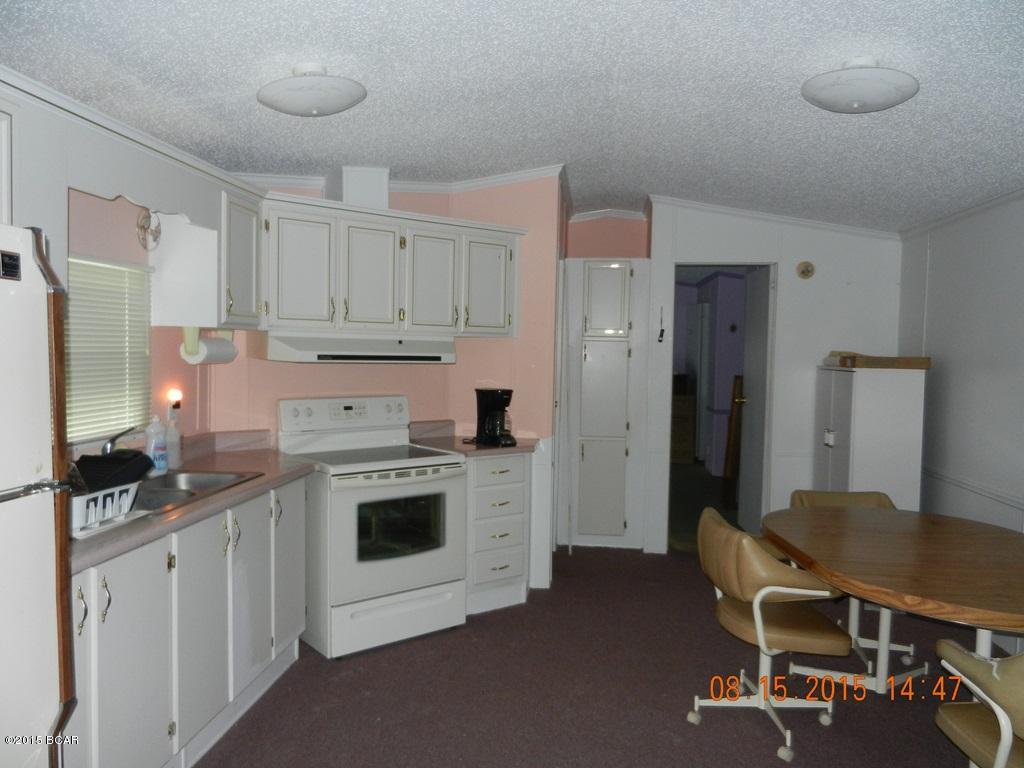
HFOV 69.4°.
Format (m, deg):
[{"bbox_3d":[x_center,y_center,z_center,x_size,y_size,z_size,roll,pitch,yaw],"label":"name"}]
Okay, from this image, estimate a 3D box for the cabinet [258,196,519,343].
[{"bbox_3d":[-0.677,-0.594,4.116,1.520,0.630,0.320,-1,4,-37],"label":"cabinet"}]

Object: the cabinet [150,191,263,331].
[{"bbox_3d":[-1.351,-0.543,3.319,0.310,0.600,0.430,1,3,7],"label":"cabinet"}]

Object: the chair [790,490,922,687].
[{"bbox_3d":[1.630,0.937,3.539,0.580,0.790,0.580,1,3,2],"label":"chair"}]

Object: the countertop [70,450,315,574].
[{"bbox_3d":[-1.288,0.414,2.757,0.610,0.050,2.130,1,3,7],"label":"countertop"}]

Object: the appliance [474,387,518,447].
[{"bbox_3d":[-0.089,0.193,4.368,0.210,0.312,0.170,3,3,30],"label":"appliance"}]

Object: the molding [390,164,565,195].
[{"bbox_3d":[-0.211,-1.217,4.386,1.031,0.220,0.281,1,3,-2],"label":"molding"}]

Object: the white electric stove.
[{"bbox_3d":[-0.728,0.680,3.911,0.760,1.190,0.680,-1,4,-37],"label":"white electric stove"}]

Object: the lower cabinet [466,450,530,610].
[{"bbox_3d":[-0.250,0.806,4.281,0.440,0.860,0.560,-1,4,-37],"label":"lower cabinet"}]

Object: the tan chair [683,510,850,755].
[{"bbox_3d":[0.999,0.955,2.911,0.580,0.800,0.580,1,3,7],"label":"tan chair"}]

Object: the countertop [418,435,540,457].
[{"bbox_3d":[-0.165,0.366,4.380,0.700,0.040,0.600,-1,4,-37],"label":"countertop"}]

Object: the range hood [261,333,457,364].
[{"bbox_3d":[-0.802,-0.189,3.953,1.030,0.155,0.460,-1,4,-37],"label":"range hood"}]

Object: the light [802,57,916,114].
[{"bbox_3d":[1.196,-1.032,2.543,0.380,0.142,0.380,10,4,6],"label":"light"}]

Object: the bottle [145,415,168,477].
[{"bbox_3d":[-1.517,0.259,3.163,0.060,0.254,0.090,2,3,25],"label":"bottle"}]

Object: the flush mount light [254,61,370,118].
[{"bbox_3d":[-0.710,-1.043,2.627,0.380,0.142,0.380,-8,2,7],"label":"flush mount light"}]

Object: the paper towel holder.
[{"bbox_3d":[-1.345,-0.171,3.316,0.125,0.158,0.300,1,3,7],"label":"paper towel holder"}]

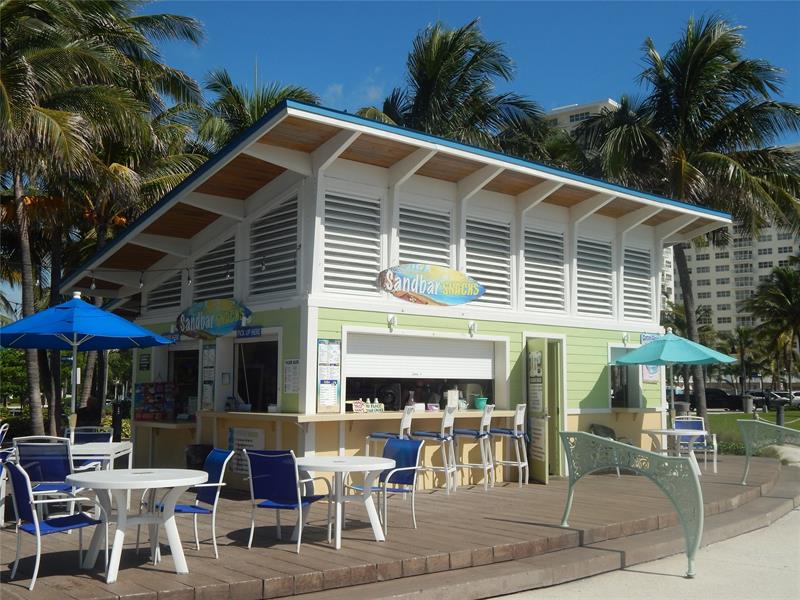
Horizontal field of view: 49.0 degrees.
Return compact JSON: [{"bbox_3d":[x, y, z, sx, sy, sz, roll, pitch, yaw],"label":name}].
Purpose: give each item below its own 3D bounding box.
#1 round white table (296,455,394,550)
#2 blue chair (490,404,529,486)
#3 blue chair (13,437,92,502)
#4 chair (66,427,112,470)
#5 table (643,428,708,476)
[{"bbox_3d":[-0.576,1.871,8.164,1.060,0.730,1.060,0,-6,0],"label":"round white table"},{"bbox_3d":[1.625,2.116,12.842,0.474,1.168,0.430,-2,-6,23],"label":"blue chair"},{"bbox_3d":[-3.380,1.795,8.562,0.570,0.930,0.690,0,-6,2],"label":"blue chair"},{"bbox_3d":[-3.621,1.924,9.876,0.570,0.930,0.690,0,-6,-1],"label":"chair"},{"bbox_3d":[4.513,2.518,14.388,1.055,0.718,1.055,5,-7,-40],"label":"table"}]

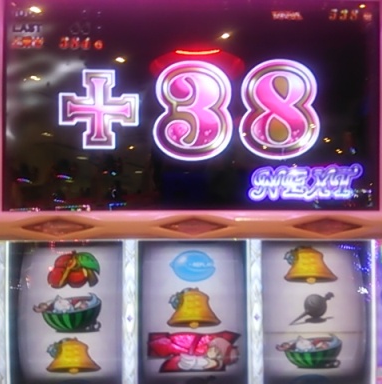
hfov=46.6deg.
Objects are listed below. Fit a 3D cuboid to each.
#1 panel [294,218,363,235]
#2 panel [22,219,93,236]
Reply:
[{"bbox_3d":[0.117,0.029,0.378,0.059,0.015,0.010,0,3,-4],"label":"panel"},{"bbox_3d":[-0.109,0.029,0.363,0.059,0.015,0.010,0,3,-4],"label":"panel"}]

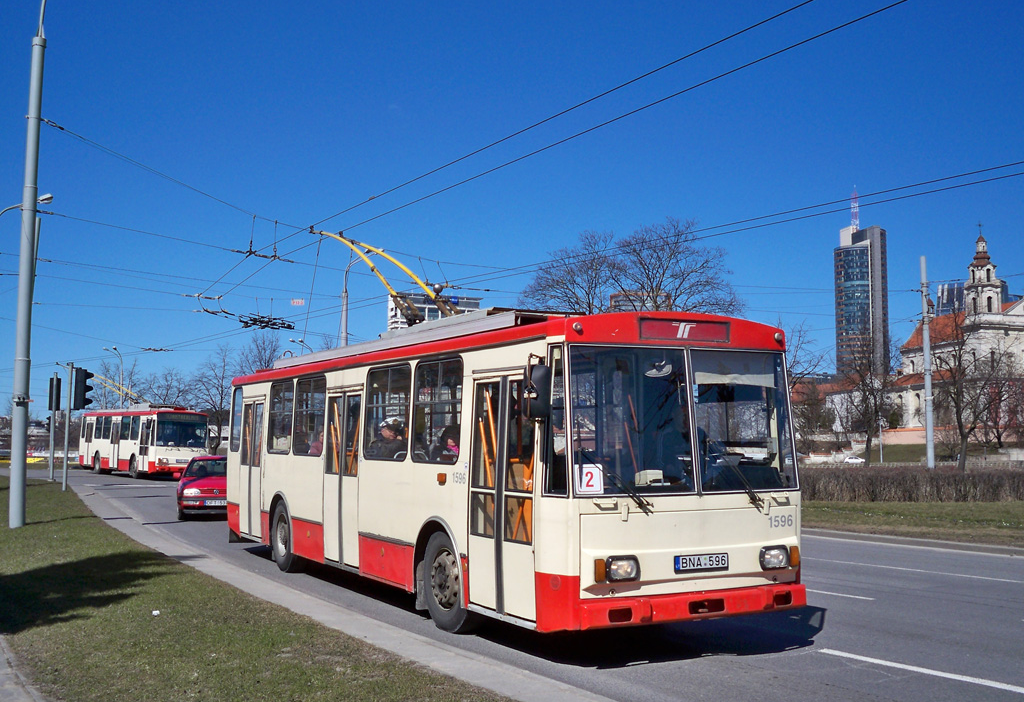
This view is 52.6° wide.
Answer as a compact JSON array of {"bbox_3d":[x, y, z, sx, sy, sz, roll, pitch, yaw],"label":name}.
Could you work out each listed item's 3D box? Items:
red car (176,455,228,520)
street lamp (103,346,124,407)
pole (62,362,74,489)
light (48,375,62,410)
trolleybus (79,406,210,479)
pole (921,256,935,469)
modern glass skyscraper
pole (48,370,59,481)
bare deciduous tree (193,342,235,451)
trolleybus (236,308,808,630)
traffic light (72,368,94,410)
[{"bbox_3d":[-7.171,3.290,24.895,1.700,1.420,4.050,2,-5,-18],"label":"red car"},{"bbox_3d":[-37.727,4.743,97.575,2.000,10.374,0.900,1,-5,-11],"label":"street lamp"},{"bbox_3d":[-13.688,2.321,31.860,0.140,3.913,0.140,0,-5,0],"label":"pole"},{"bbox_3d":[-17.158,1.634,38.900,0.400,1.190,0.380,3,-5,-30],"label":"light"},{"bbox_3d":[-17.780,4.281,49.565,2.500,3.400,11.300,4,-6,-38],"label":"trolleybus"},{"bbox_3d":[17.470,0.789,43.607,0.270,9.599,0.270,0,-5,0],"label":"pole"},{"bbox_3d":[220.984,-15.426,649.712,30.000,129.000,26.000,-3,-5,30],"label":"modern glass skyscraper"},{"bbox_3d":[-17.153,2.846,38.765,0.135,4.014,0.135,0,-5,0],"label":"pole"},{"bbox_3d":[-20.408,3.611,70.661,3.600,8.278,3.600,0,-5,0],"label":"bare deciduous tree"},{"bbox_3d":[-1.138,1.428,13.958,2.500,3.400,11.350,3,-5,-29],"label":"trolleybus"},{"bbox_3d":[-13.104,1.163,31.700,0.520,1.200,0.380,3,-5,-29],"label":"traffic light"}]

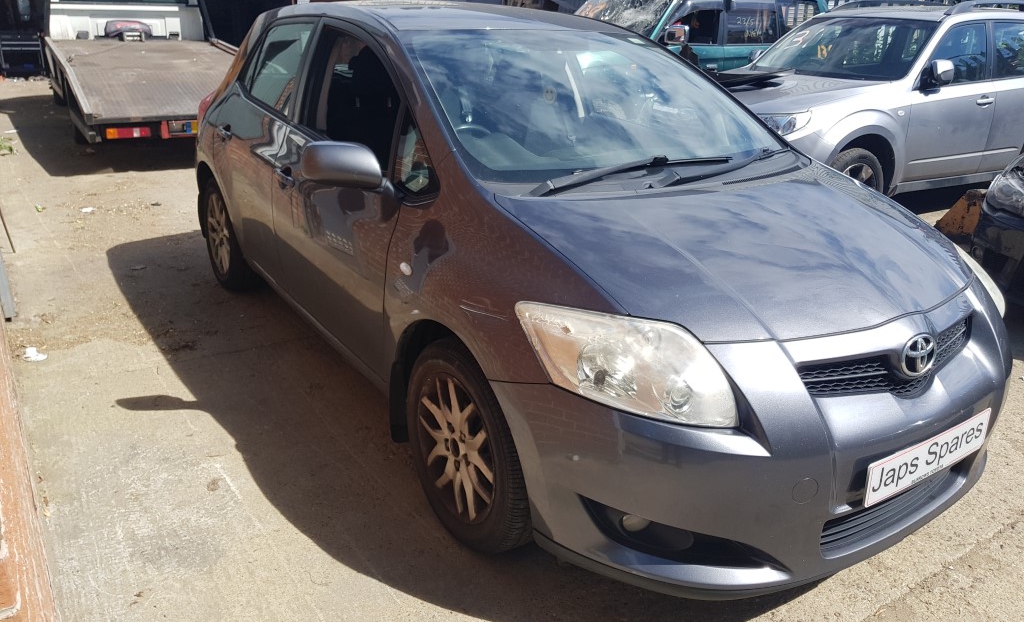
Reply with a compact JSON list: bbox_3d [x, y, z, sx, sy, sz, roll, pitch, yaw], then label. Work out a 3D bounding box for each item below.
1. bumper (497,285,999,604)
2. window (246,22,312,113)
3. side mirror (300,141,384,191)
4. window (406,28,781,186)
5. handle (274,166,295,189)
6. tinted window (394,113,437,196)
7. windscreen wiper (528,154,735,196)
[{"bbox_3d":[0.845,0.243,2.113,1.720,0.620,0.680,-11,24,-31],"label":"bumper"},{"bbox_3d":[-1.012,-1.064,3.335,0.050,0.370,0.760,16,9,-37],"label":"window"},{"bbox_3d":[-0.464,-0.409,2.191,0.240,0.155,0.140,-11,24,-31],"label":"side mirror"},{"bbox_3d":[0.334,-0.694,2.633,1.360,0.110,0.930,-11,52,-31],"label":"window"},{"bbox_3d":[-0.867,-0.503,2.931,0.055,0.055,0.200,-11,24,-31],"label":"handle"},{"bbox_3d":[-0.254,-0.447,2.218,0.040,0.240,0.275,14,7,-44],"label":"tinted window"},{"bbox_3d":[0.392,-0.419,2.340,0.760,0.095,0.120,-11,24,-31],"label":"windscreen wiper"}]

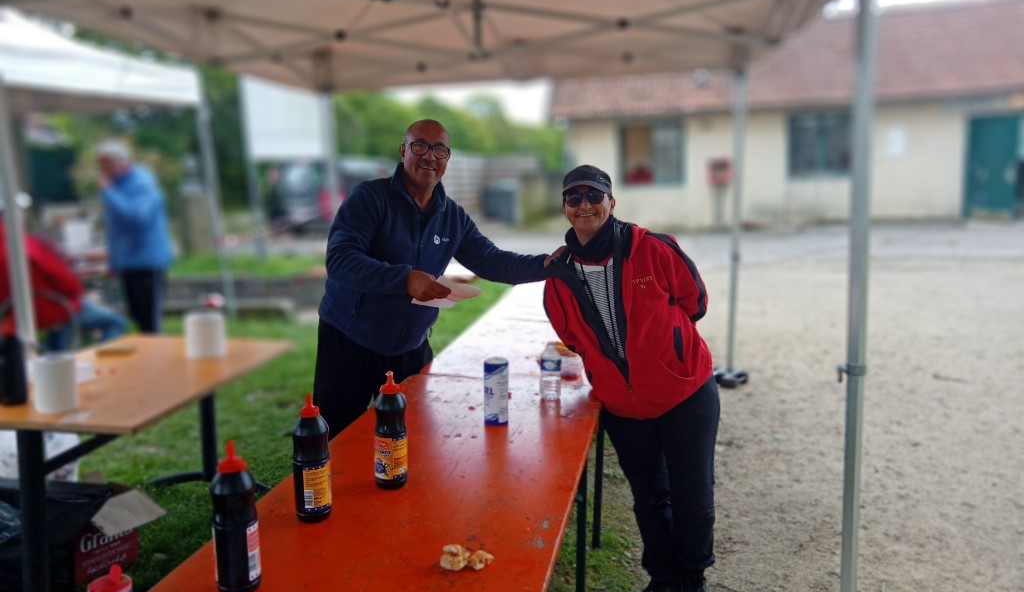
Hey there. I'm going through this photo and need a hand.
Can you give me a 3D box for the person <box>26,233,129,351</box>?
[{"bbox_3d":[-2.957,0.073,5.400,0.620,1.320,0.850,6,11,36],"label":"person"}]

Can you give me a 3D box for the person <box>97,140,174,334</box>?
[{"bbox_3d":[-2.477,-0.154,5.450,0.500,1.730,0.500,-2,9,-6],"label":"person"}]

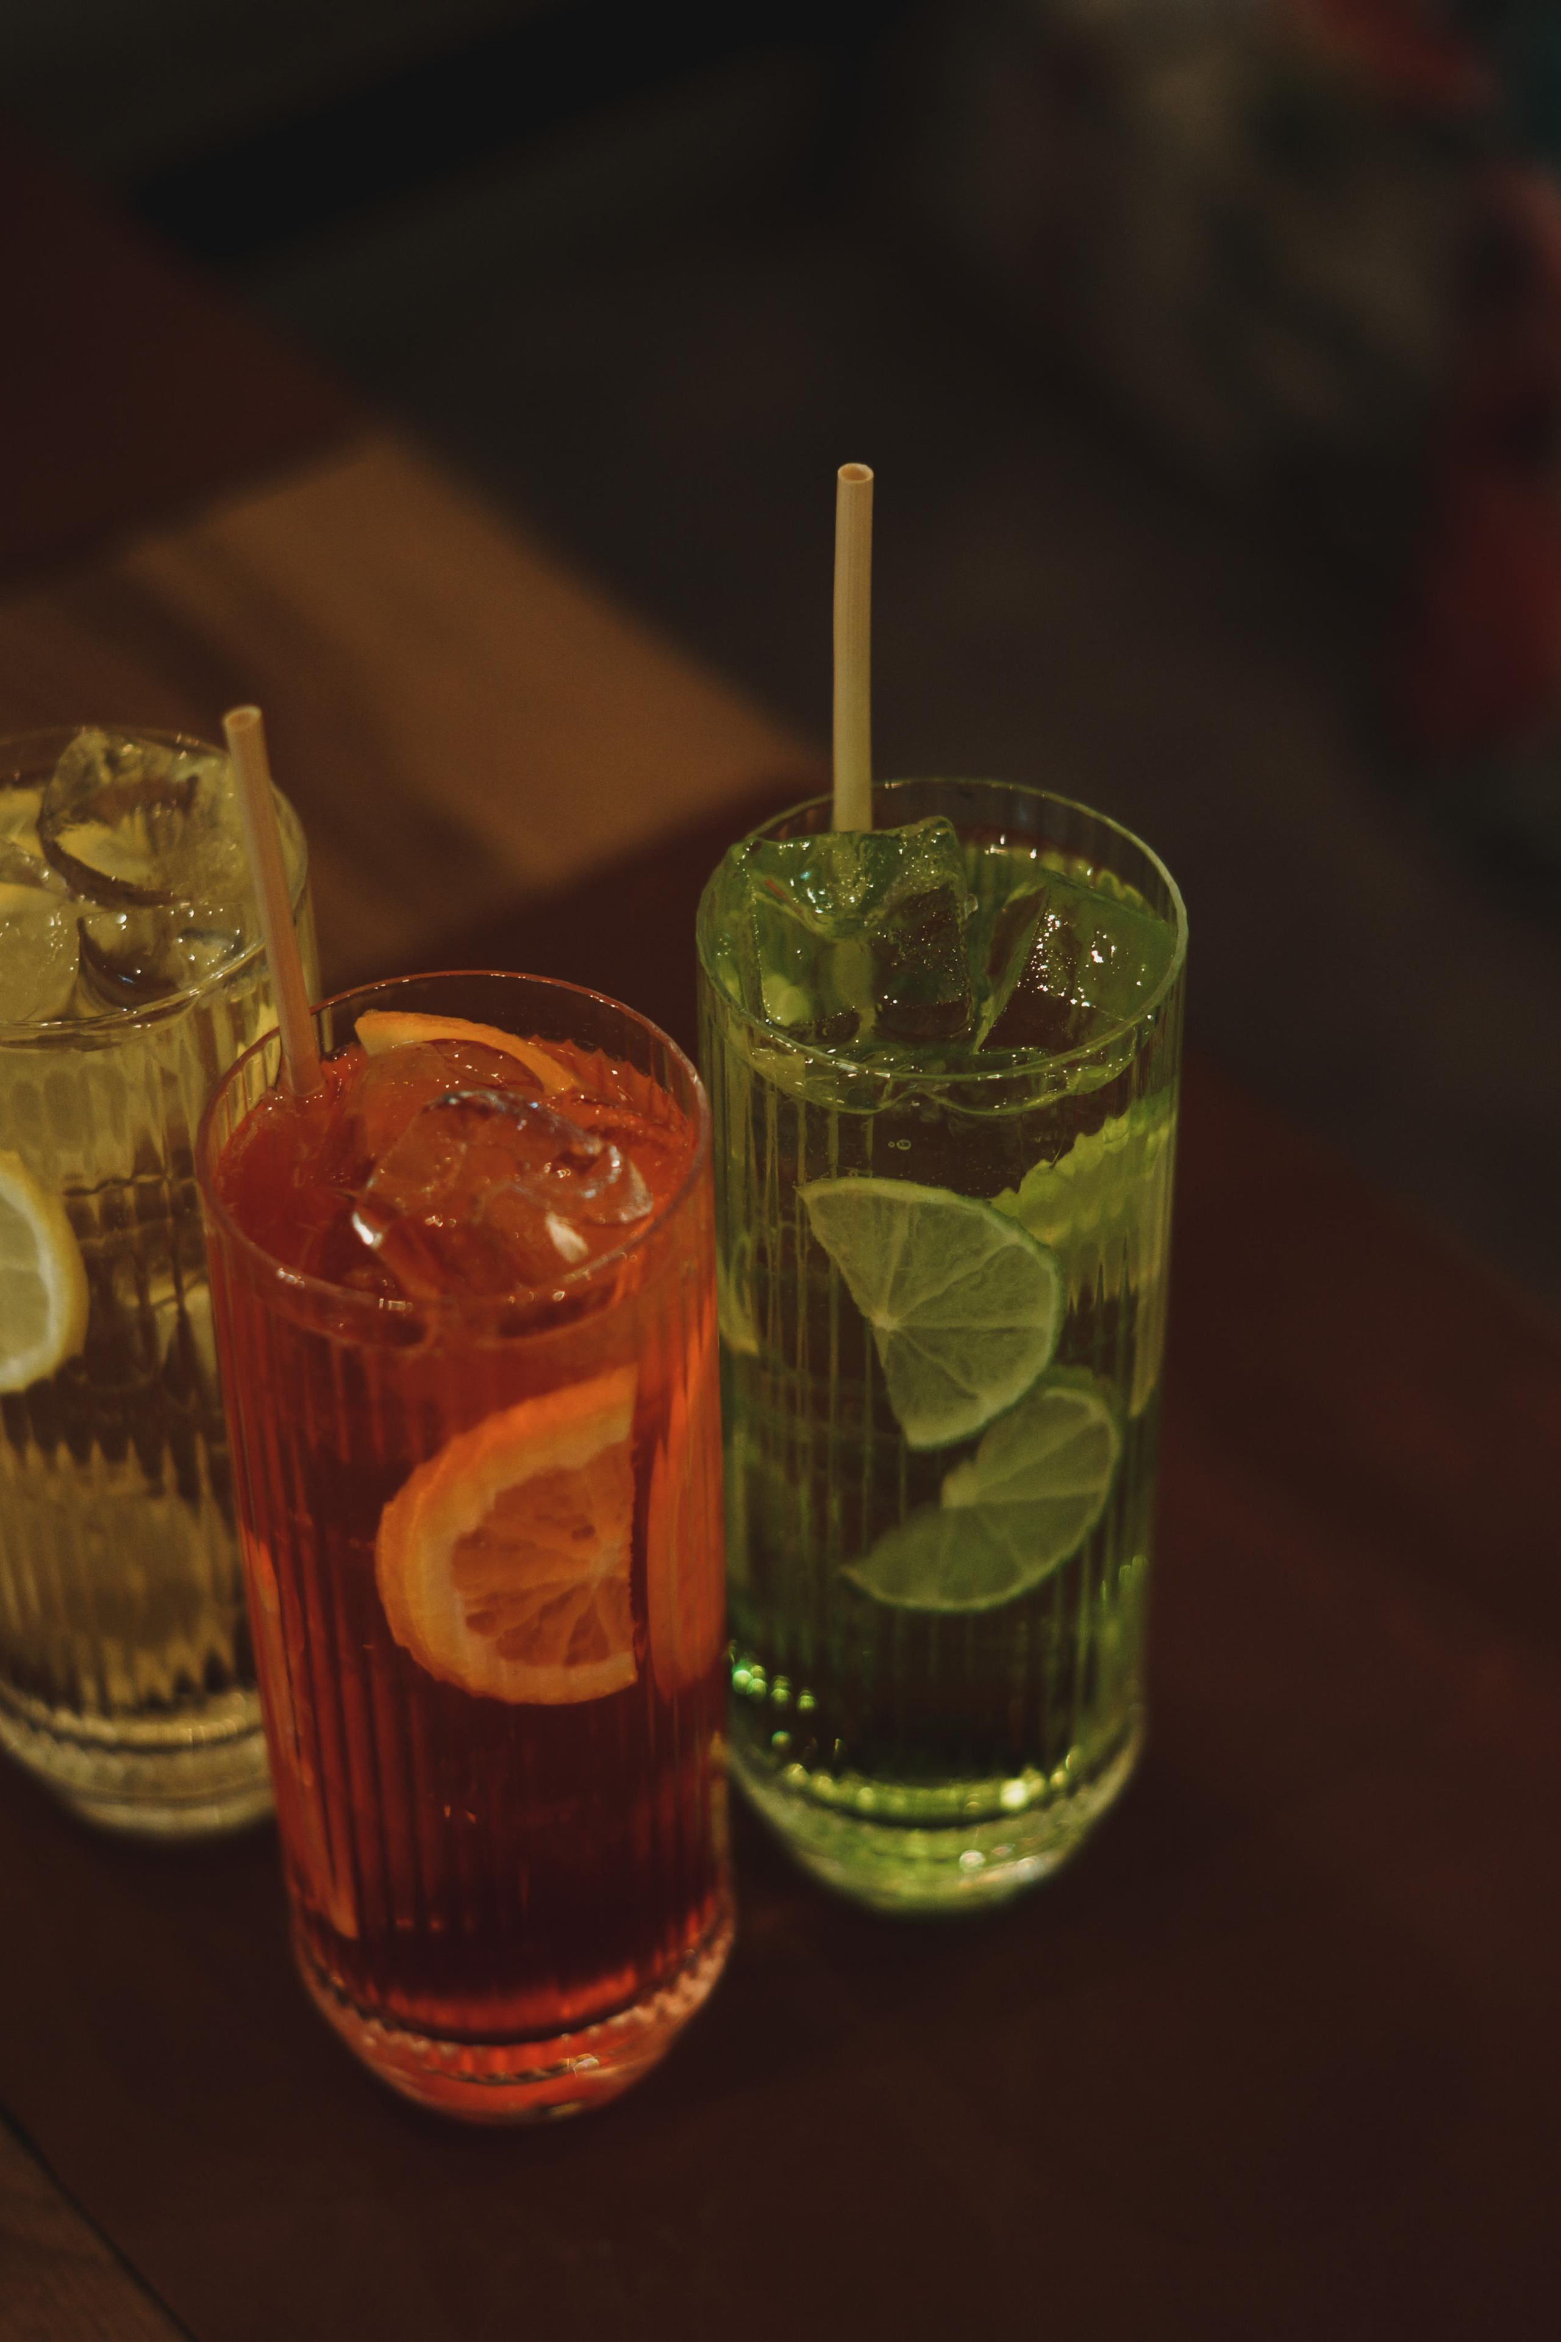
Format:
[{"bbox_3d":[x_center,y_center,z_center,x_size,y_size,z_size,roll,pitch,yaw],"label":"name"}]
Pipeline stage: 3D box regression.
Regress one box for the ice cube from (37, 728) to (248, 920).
[{"bbox_3d":[-0.087,-0.047,0.665,0.027,0.023,0.023,-2,42,-1],"label":"ice cube"}]

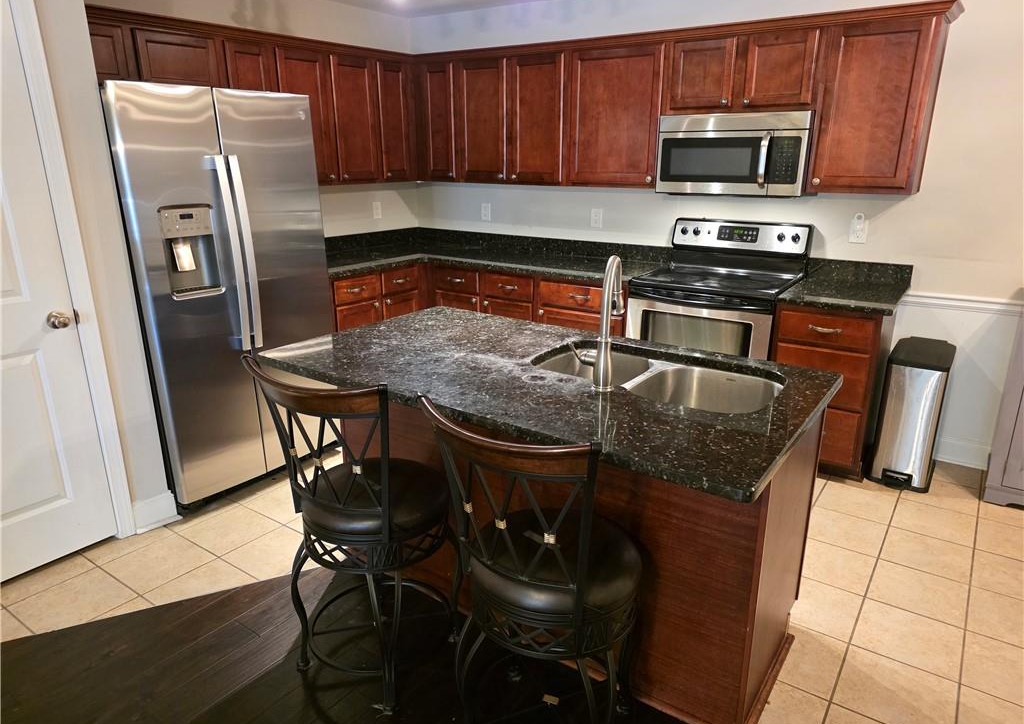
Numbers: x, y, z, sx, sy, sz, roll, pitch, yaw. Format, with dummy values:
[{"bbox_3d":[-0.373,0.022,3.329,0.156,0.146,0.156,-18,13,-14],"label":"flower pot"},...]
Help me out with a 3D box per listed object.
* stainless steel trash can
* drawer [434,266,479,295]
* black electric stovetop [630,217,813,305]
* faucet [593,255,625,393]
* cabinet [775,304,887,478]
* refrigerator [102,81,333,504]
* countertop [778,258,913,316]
[{"bbox_3d":[2.010,0.257,3.421,0.272,0.650,0.440,12,20,34],"label":"stainless steel trash can"},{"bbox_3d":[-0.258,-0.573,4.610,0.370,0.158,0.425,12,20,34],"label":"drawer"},{"bbox_3d":[1.140,-0.579,3.676,0.757,0.325,0.665,12,20,34],"label":"black electric stovetop"},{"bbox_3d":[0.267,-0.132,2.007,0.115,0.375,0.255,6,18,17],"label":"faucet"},{"bbox_3d":[1.657,0.097,3.548,0.460,0.880,0.615,12,20,34],"label":"cabinet"},{"bbox_3d":[-1.500,-0.325,3.316,0.880,1.800,0.908,13,21,35],"label":"refrigerator"},{"bbox_3d":[1.673,-0.388,3.391,0.495,0.139,0.632,12,20,34],"label":"countertop"}]

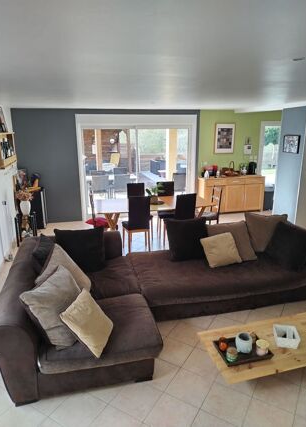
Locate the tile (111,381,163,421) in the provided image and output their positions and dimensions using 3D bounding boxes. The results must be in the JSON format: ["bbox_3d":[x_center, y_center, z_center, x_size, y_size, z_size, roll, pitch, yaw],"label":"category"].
[{"bbox_3d":[-0.137,1.536,2.661,0.328,0.010,0.328,9,18,29],"label":"tile"}]

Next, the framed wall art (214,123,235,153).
[{"bbox_3d":[1.779,-1.841,7.903,0.520,0.735,0.025,-4,16,-14],"label":"framed wall art"}]

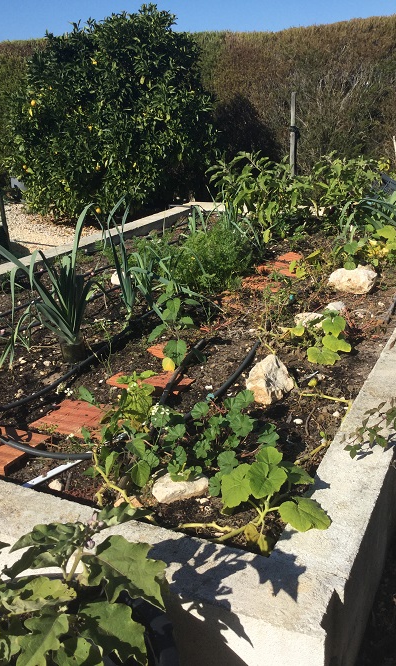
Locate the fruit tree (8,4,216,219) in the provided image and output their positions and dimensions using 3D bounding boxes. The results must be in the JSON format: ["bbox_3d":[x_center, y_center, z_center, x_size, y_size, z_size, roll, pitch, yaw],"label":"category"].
[{"bbox_3d":[-1.300,-3.279,8.907,3.130,2.842,2.950,-5,21,-6],"label":"fruit tree"}]

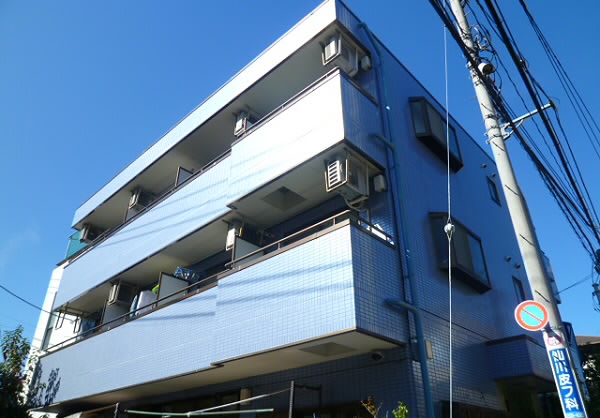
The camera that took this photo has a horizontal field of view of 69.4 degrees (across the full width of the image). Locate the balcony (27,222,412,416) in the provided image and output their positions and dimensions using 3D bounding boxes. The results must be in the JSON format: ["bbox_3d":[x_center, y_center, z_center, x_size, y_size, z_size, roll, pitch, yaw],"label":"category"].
[{"bbox_3d":[-3.168,3.061,9.269,11.690,1.505,1.140,-26,-39,36],"label":"balcony"}]

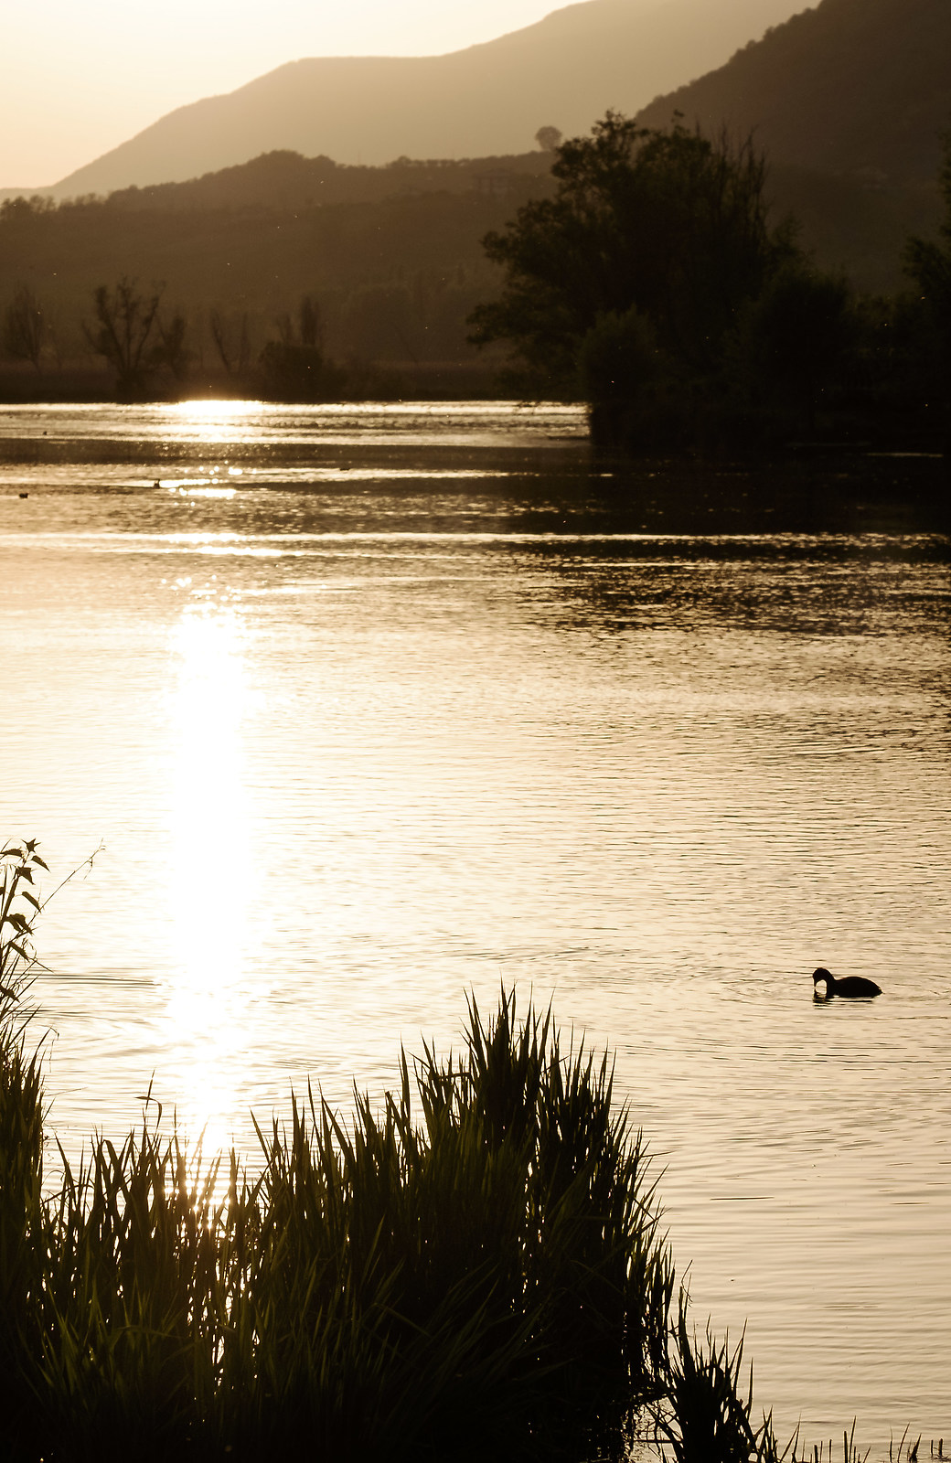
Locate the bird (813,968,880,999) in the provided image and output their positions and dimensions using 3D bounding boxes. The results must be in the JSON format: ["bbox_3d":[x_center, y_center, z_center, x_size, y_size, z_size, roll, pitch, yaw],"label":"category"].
[{"bbox_3d":[1.875,1.276,25.500,0.345,0.170,0.170,0,4,2],"label":"bird"}]

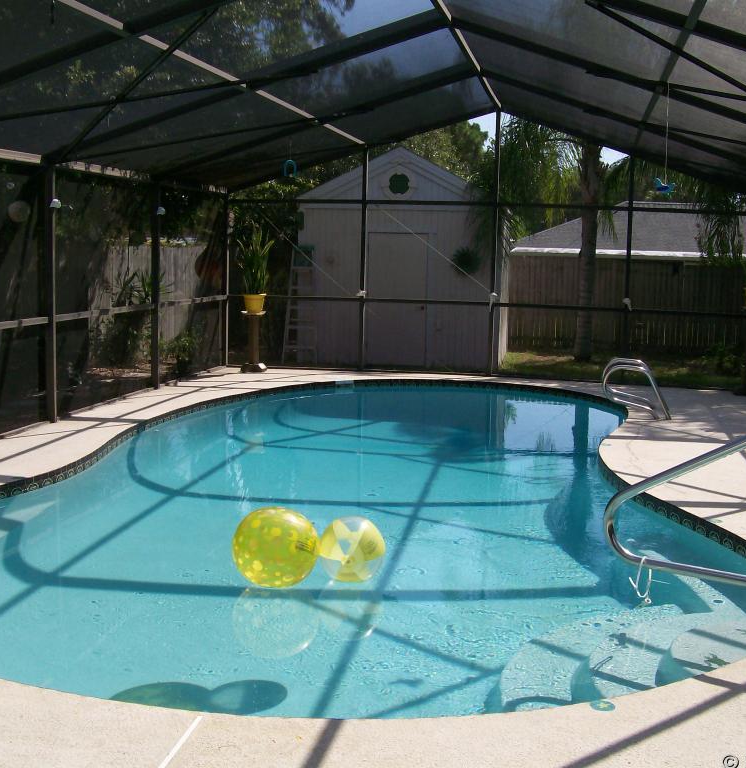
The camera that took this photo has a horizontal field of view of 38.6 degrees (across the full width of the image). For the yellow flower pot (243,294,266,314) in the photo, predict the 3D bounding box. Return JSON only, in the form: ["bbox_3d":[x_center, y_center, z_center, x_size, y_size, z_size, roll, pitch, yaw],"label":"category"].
[{"bbox_3d":[-1.540,-1.031,13.814,0.290,0.255,0.290,1,7,0],"label":"yellow flower pot"}]

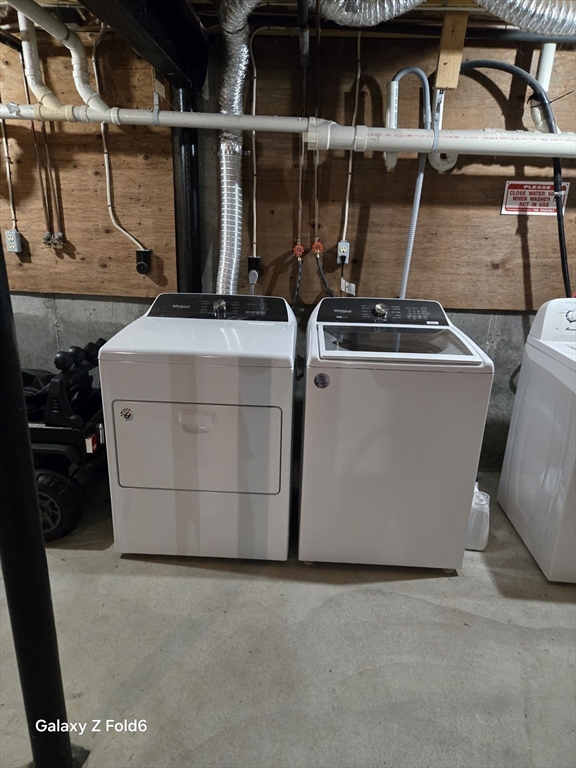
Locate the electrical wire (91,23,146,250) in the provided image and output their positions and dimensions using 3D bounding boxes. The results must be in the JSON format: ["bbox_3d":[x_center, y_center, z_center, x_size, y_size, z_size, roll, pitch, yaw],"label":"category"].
[{"bbox_3d":[-0.826,-1.175,2.501,0.200,1.000,0.035,2,18,1],"label":"electrical wire"}]

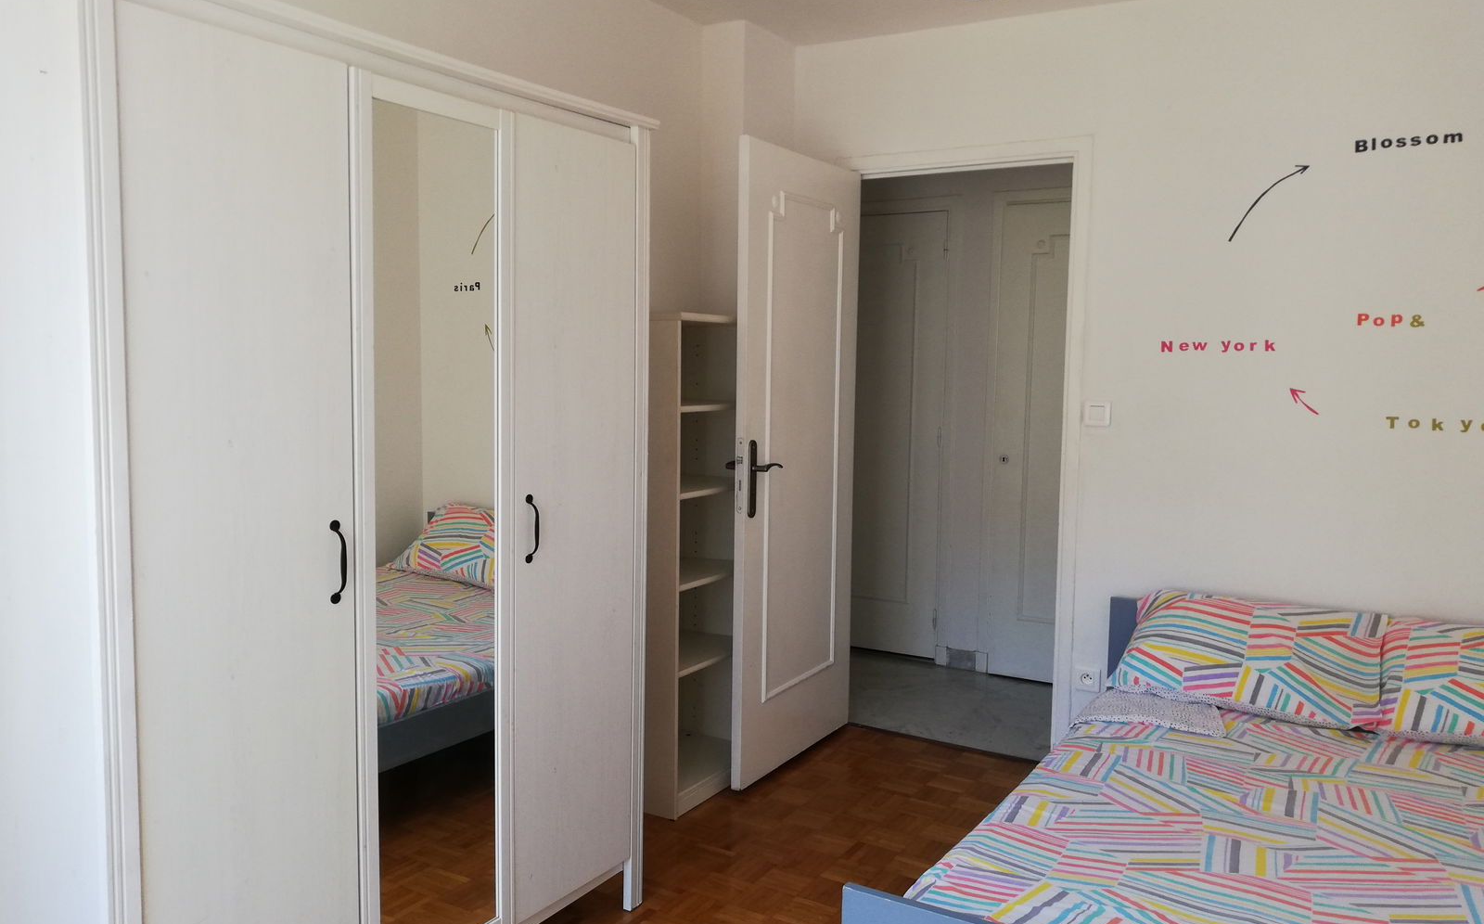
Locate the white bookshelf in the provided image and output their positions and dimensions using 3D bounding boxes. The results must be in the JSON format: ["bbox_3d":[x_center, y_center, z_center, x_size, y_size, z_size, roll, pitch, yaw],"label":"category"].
[{"bbox_3d":[-0.201,0.289,3.520,0.345,1.482,0.500,4,6,31],"label":"white bookshelf"}]

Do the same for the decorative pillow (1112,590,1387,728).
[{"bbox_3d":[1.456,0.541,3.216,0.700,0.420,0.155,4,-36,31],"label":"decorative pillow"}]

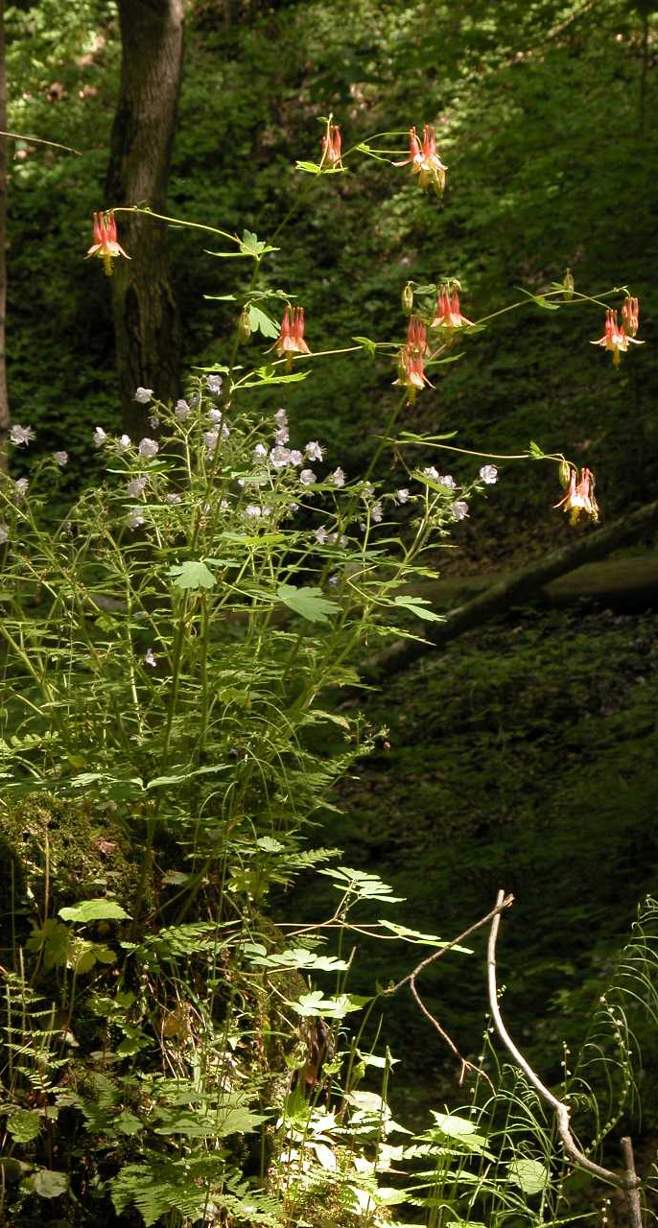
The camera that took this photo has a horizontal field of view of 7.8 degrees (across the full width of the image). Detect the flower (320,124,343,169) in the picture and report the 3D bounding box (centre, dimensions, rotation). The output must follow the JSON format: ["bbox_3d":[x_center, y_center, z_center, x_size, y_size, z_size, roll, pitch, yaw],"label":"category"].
[{"bbox_3d":[0.002,-0.298,3.080,0.015,0.028,0.015,0,4,0],"label":"flower"}]

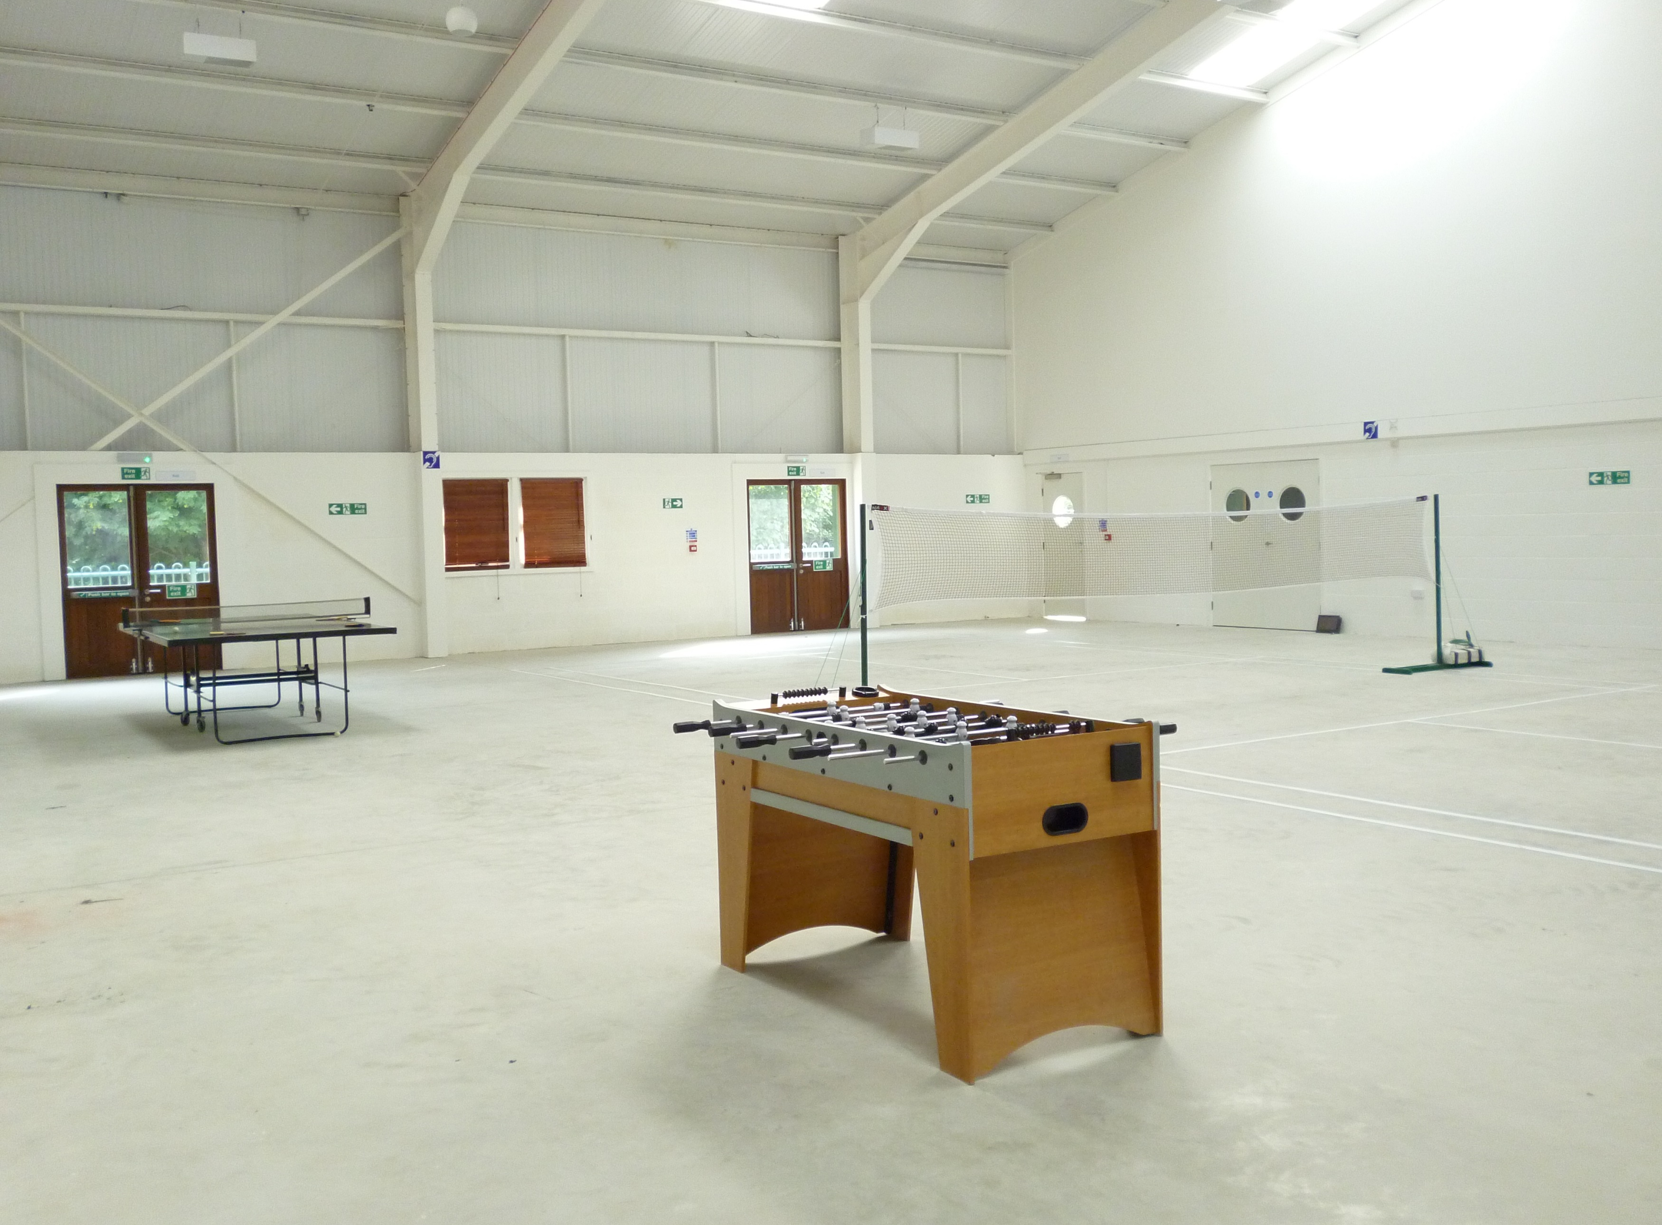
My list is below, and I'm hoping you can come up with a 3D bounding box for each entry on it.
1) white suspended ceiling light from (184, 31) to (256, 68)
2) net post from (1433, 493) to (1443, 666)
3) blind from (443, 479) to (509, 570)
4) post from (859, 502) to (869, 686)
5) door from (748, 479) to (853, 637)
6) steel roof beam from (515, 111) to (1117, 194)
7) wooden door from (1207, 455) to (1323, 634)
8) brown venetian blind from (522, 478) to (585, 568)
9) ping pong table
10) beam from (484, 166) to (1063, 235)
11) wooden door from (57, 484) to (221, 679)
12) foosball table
[{"bbox_3d":[-5.409,-4.944,13.559,0.590,0.185,0.300,-3,4,-31],"label":"white suspended ceiling light"},{"bbox_3d":[5.611,-0.304,14.166,0.045,1.560,0.045,-3,4,-31],"label":"net post"},{"bbox_3d":[-4.215,-1.042,18.337,0.800,1.090,0.050,-3,4,-31],"label":"blind"},{"bbox_3d":[0.236,0.008,10.947,0.045,1.560,0.045,-3,4,-31],"label":"post"},{"bbox_3d":[-0.435,-0.762,20.666,1.535,2.035,0.080,-3,4,-31],"label":"door"},{"bbox_3d":[0.053,-5.483,18.413,8.900,0.140,0.070,-3,4,-31],"label":"steel roof beam"},{"bbox_3d":[5.376,-0.818,18.981,0.070,2.055,1.750,-3,4,-32],"label":"wooden door"},{"bbox_3d":[-3.390,-1.092,18.836,0.800,1.090,0.050,-3,4,-31],"label":"brown venetian blind"},{"bbox_3d":[-4.467,0.397,11.855,1.800,0.910,2.740,-3,4,-31],"label":"ping pong table"},{"bbox_3d":[-0.624,-5.235,19.558,8.900,0.140,0.070,-3,4,-31],"label":"beam"},{"bbox_3d":[-7.383,-0.355,16.467,1.540,2.030,0.080,-3,4,-31],"label":"wooden door"},{"bbox_3d":[0.259,0.712,4.549,1.080,0.875,1.320,-3,4,-32],"label":"foosball table"}]

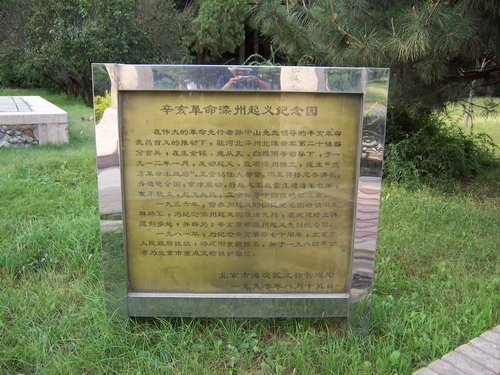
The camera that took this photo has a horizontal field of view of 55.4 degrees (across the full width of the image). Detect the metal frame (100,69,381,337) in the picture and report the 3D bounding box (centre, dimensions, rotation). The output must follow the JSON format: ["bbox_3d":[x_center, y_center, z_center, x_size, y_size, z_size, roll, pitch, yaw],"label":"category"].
[{"bbox_3d":[-0.054,0.095,2.673,1.526,1.498,0.130,1,13,-1],"label":"metal frame"}]

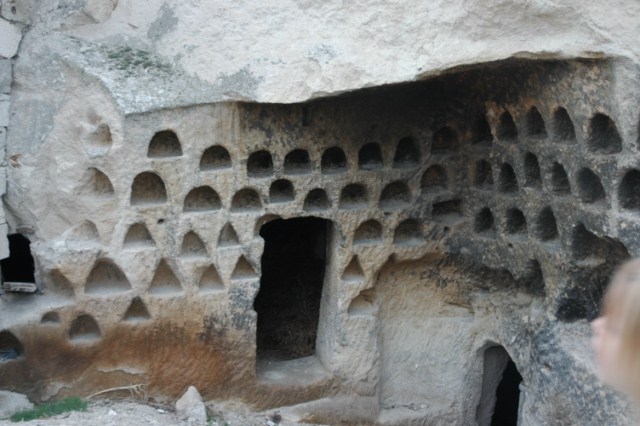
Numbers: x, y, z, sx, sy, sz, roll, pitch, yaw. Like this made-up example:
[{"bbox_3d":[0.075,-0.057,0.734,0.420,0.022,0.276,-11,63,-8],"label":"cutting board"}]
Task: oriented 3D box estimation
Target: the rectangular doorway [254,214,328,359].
[{"bbox_3d":[-0.310,0.830,7.700,0.740,1.600,0.600,-2,12,-14],"label":"rectangular doorway"}]

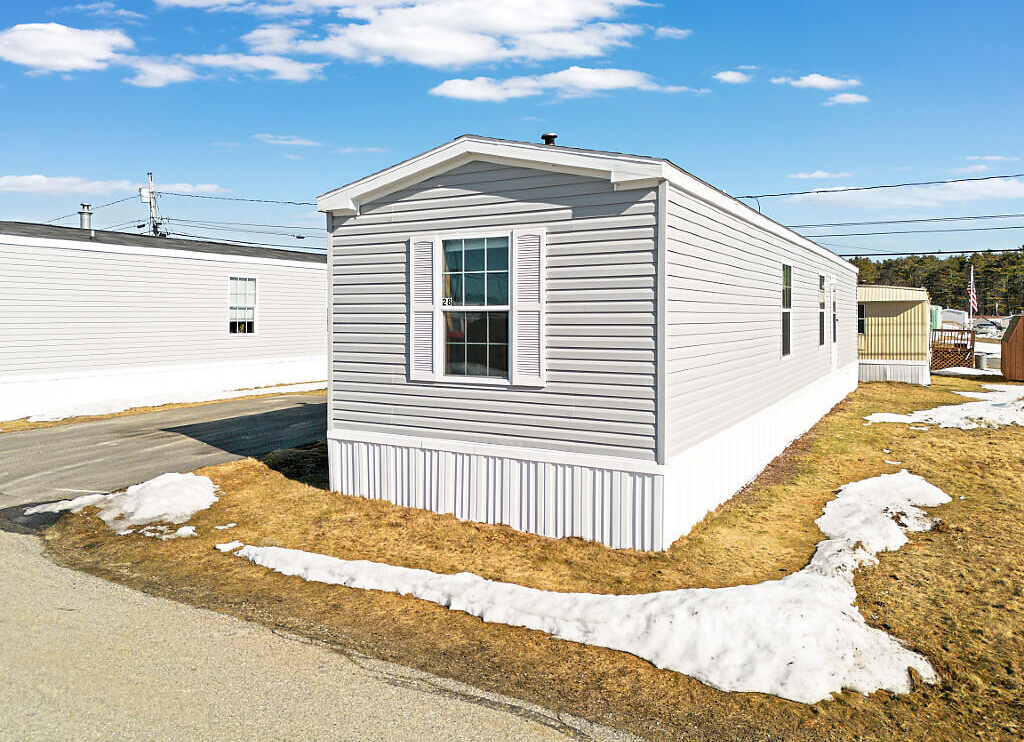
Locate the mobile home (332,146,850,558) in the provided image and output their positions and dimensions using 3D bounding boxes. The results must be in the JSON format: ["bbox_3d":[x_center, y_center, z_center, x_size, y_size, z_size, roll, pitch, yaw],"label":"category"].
[{"bbox_3d":[4.027,-1.009,14.899,4.295,4.027,17.484,3,5,31],"label":"mobile home"}]

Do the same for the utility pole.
[{"bbox_3d":[-19.972,-6.141,40.000,1.200,10.200,0.700,-3,5,-17],"label":"utility pole"}]

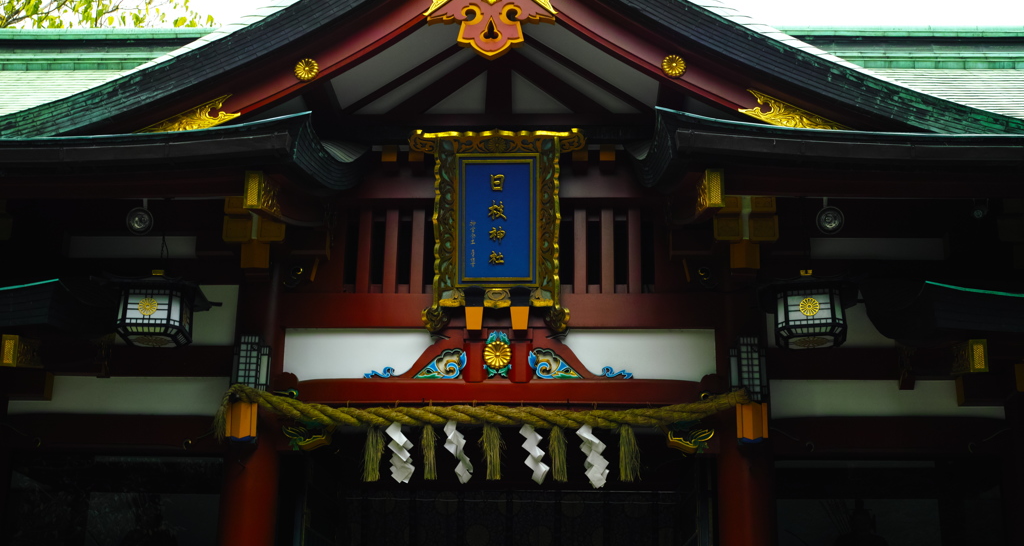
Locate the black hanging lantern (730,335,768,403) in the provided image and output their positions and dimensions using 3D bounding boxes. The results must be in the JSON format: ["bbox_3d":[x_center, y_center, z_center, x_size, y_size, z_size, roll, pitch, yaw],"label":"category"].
[{"bbox_3d":[1.912,0.791,10.335,0.310,0.550,0.260,0,-18,3],"label":"black hanging lantern"}]

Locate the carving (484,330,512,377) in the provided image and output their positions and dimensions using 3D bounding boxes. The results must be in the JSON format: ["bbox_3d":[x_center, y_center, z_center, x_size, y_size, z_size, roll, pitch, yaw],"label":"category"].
[{"bbox_3d":[-0.113,0.675,10.721,0.235,0.400,0.120,0,-18,3],"label":"carving"}]

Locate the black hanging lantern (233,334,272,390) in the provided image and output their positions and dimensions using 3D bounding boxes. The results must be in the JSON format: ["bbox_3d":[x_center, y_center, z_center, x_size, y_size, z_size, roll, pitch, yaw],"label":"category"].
[{"bbox_3d":[-2.148,0.798,10.528,0.310,0.550,0.260,0,-18,3],"label":"black hanging lantern"}]

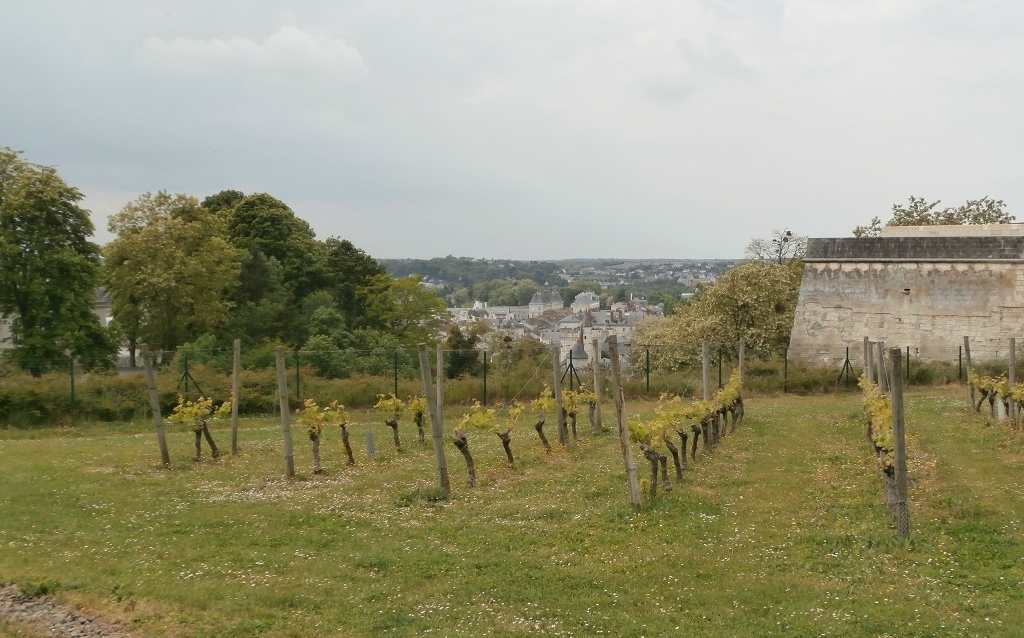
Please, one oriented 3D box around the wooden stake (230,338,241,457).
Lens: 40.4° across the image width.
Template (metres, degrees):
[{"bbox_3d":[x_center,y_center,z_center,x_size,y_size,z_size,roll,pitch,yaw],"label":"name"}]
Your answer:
[{"bbox_3d":[-3.611,1.029,18.224,0.080,1.522,0.080,2,0,0],"label":"wooden stake"}]

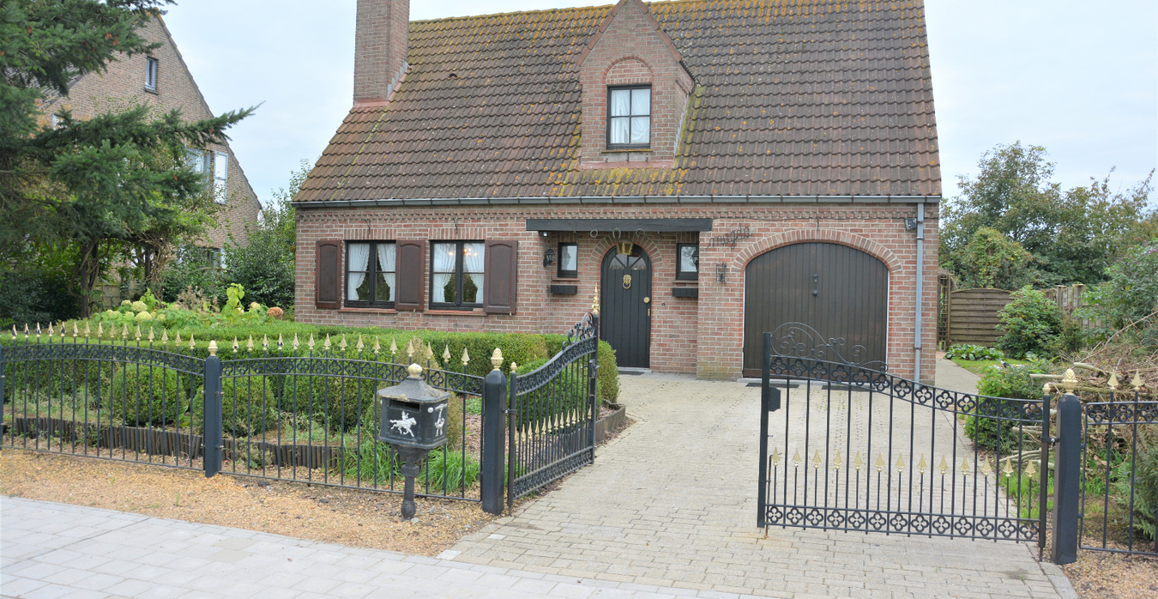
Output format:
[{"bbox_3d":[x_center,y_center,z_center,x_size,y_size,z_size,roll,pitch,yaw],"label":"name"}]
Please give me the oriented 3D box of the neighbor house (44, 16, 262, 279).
[{"bbox_3d":[-16.103,-3.612,24.439,9.500,8.700,9.600,1,1,16],"label":"neighbor house"}]

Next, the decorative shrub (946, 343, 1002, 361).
[{"bbox_3d":[8.570,1.130,18.850,1.250,0.360,0.850,1,1,16],"label":"decorative shrub"}]

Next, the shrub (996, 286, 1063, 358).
[{"bbox_3d":[10.360,0.510,20.000,1.550,1.630,1.500,1,1,16],"label":"shrub"}]

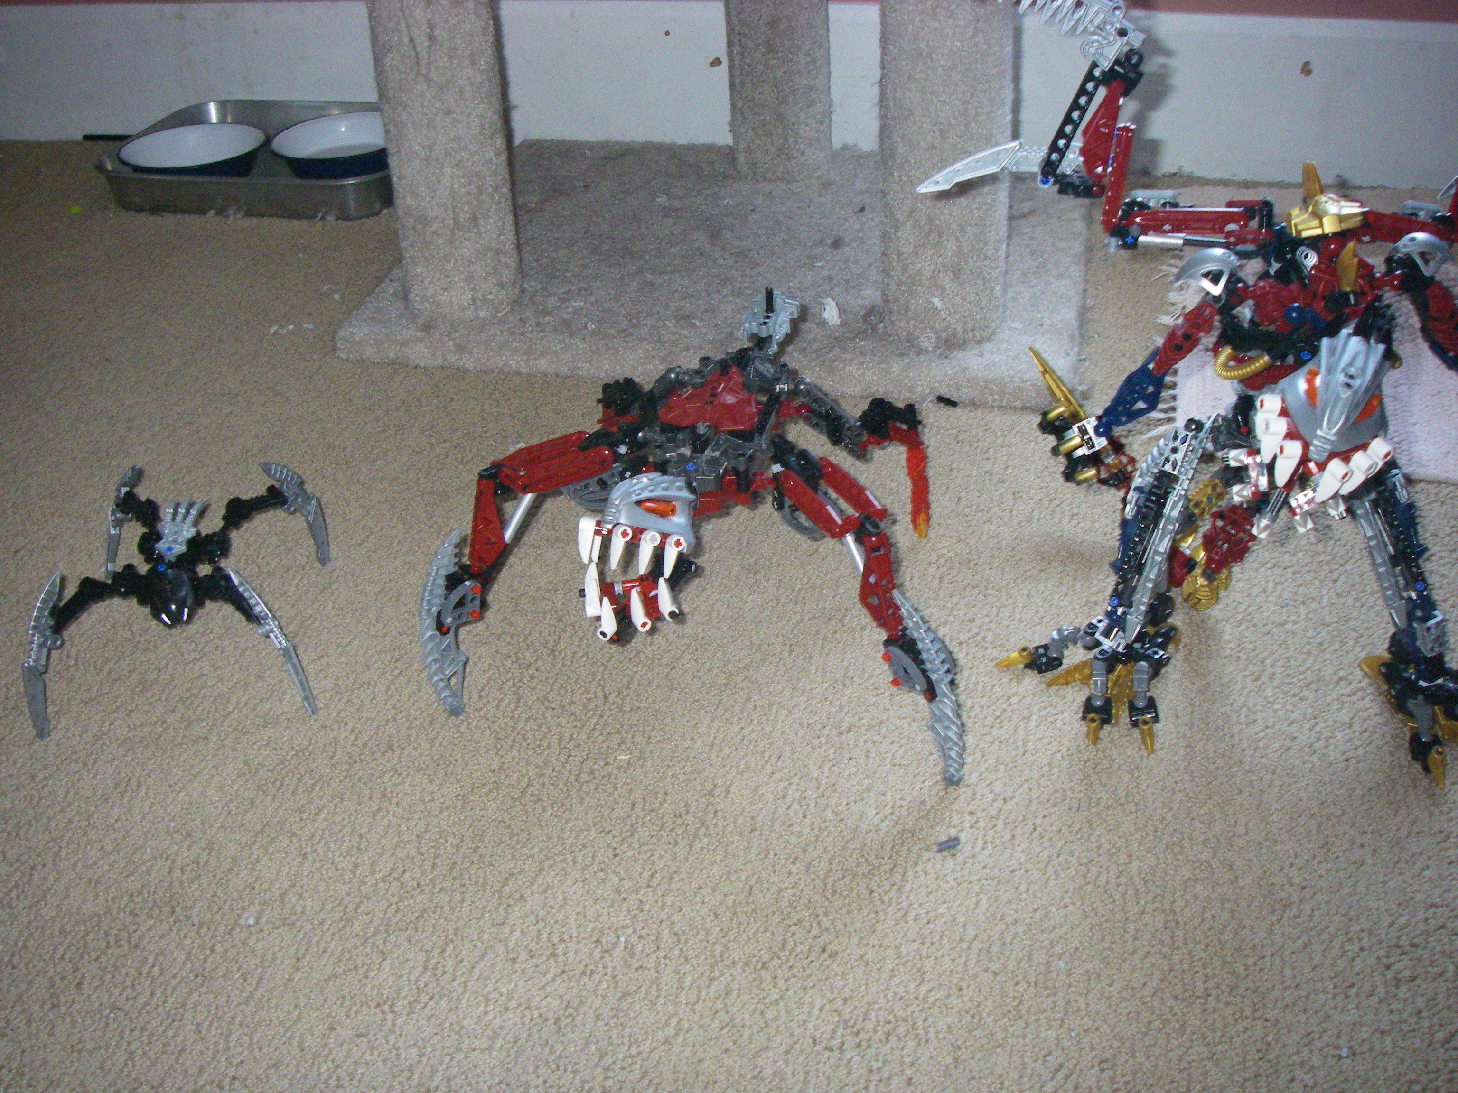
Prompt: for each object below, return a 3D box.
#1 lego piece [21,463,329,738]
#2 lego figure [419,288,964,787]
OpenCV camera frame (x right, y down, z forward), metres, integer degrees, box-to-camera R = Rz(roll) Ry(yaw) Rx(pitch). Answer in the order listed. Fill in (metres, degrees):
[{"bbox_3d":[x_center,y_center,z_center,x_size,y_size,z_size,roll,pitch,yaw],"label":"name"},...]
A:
[{"bbox_3d":[-0.281,0.018,0.820,0.139,0.076,0.154,-5,30,-4],"label":"lego piece"},{"bbox_3d":[0.007,-0.027,0.812,0.264,0.136,0.247,6,31,15],"label":"lego figure"}]

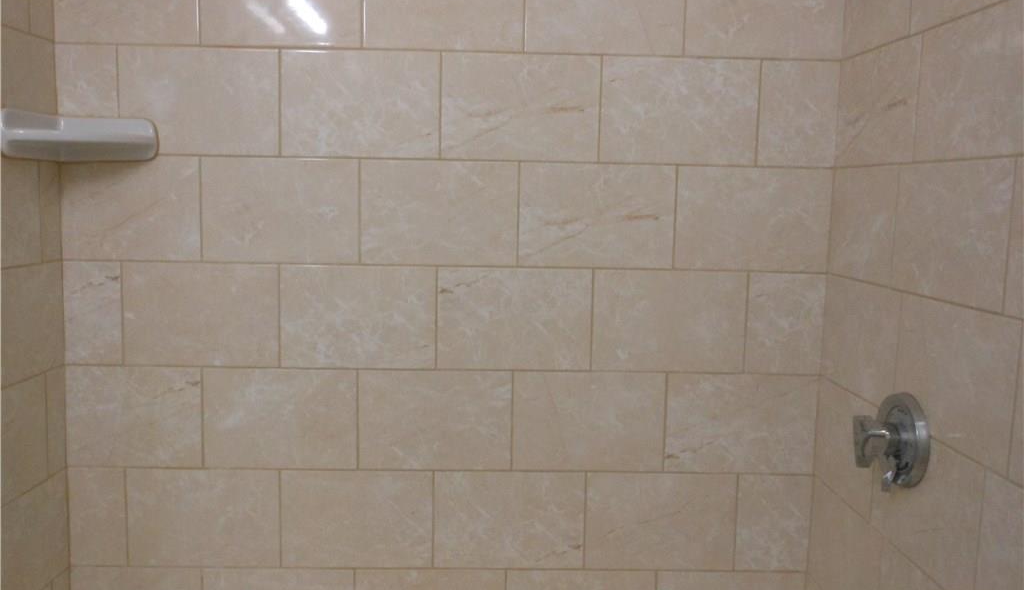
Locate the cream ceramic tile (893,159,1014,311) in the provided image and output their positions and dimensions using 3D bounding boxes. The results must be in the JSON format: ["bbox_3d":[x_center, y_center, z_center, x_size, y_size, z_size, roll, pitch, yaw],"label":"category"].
[{"bbox_3d":[0.633,-0.094,1.200,0.010,0.200,0.303,1,7,-1],"label":"cream ceramic tile"}]

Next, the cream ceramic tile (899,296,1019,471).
[{"bbox_3d":[0.633,0.114,1.192,0.009,0.202,0.305,1,7,-1],"label":"cream ceramic tile"}]

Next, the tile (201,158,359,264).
[{"bbox_3d":[-0.442,-0.161,1.592,0.301,0.200,0.010,1,6,-2],"label":"tile"}]

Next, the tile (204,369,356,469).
[{"bbox_3d":[-0.460,0.245,1.652,0.304,0.203,0.009,1,5,-1],"label":"tile"}]

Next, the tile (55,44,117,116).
[{"bbox_3d":[-0.798,-0.369,1.562,0.112,0.198,0.009,1,7,-1],"label":"tile"}]

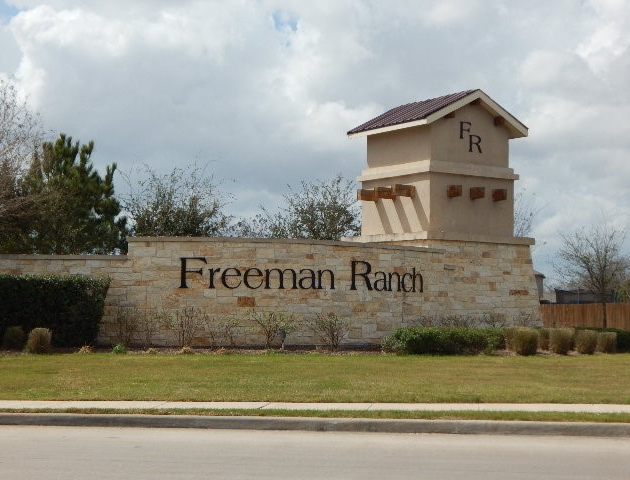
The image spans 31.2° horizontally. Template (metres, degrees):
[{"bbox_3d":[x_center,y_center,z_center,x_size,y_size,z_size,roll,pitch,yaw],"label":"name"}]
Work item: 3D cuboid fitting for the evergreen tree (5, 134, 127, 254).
[{"bbox_3d":[-9.289,-0.071,42.086,4.543,7.793,4.180,0,-4,0],"label":"evergreen tree"}]

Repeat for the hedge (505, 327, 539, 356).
[{"bbox_3d":[5.213,2.532,28.200,0.750,0.713,0.750,1,-4,0],"label":"hedge"}]

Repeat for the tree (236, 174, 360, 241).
[{"bbox_3d":[-0.221,0.689,45.045,5.267,6.646,4.846,0,-4,0],"label":"tree"}]

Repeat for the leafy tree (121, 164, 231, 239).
[{"bbox_3d":[-4.930,0.411,40.000,3.795,6.036,3.700,1,-4,0],"label":"leafy tree"}]

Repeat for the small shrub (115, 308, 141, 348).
[{"bbox_3d":[-5.192,2.408,31.400,0.724,1.114,0.651,0,-4,0],"label":"small shrub"}]

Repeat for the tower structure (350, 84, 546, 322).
[{"bbox_3d":[3.715,-0.574,34.305,4.300,7.491,4.300,3,-4,-34],"label":"tower structure"}]

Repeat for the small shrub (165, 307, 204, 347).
[{"bbox_3d":[-3.633,2.408,31.400,1.058,1.114,0.952,0,-4,0],"label":"small shrub"}]

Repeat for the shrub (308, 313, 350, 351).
[{"bbox_3d":[0.373,2.531,31.200,1.162,1.051,1.046,0,-4,0],"label":"shrub"}]

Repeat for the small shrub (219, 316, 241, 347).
[{"bbox_3d":[-2.353,2.548,31.400,0.613,0.835,0.551,0,-4,0],"label":"small shrub"}]

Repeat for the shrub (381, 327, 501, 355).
[{"bbox_3d":[3.552,2.736,30.700,3.484,0.762,1.200,0,-4,0],"label":"shrub"}]

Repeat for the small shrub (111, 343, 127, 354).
[{"bbox_3d":[-4.674,2.604,27.000,0.371,0.275,0.371,1,-4,0],"label":"small shrub"}]

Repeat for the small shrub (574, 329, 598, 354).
[{"bbox_3d":[7.041,2.650,29.300,0.598,0.649,0.598,1,-4,0],"label":"small shrub"}]

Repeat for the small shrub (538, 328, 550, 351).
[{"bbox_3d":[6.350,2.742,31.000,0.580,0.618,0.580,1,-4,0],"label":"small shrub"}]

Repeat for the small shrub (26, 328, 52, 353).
[{"bbox_3d":[-6.614,2.418,27.000,0.610,0.646,0.610,1,-4,0],"label":"small shrub"}]

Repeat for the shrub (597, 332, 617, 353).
[{"bbox_3d":[7.929,2.788,30.600,0.600,0.556,0.600,1,-4,0],"label":"shrub"}]

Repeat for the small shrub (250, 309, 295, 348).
[{"bbox_3d":[-1.180,2.484,31.300,1.277,1.055,1.149,0,-4,0],"label":"small shrub"}]

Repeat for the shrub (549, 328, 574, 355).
[{"bbox_3d":[6.623,2.727,30.300,0.645,0.699,0.613,0,-4,0],"label":"shrub"}]

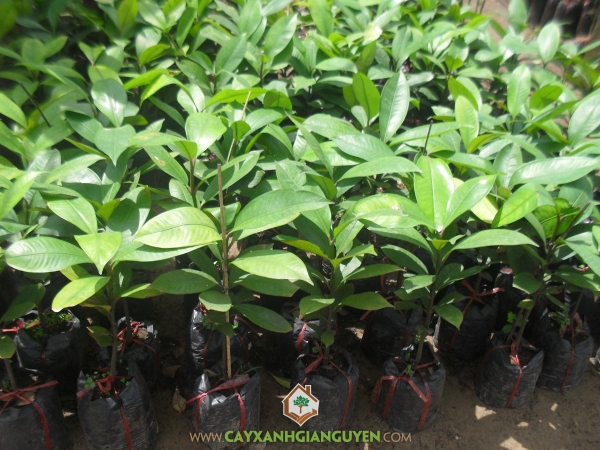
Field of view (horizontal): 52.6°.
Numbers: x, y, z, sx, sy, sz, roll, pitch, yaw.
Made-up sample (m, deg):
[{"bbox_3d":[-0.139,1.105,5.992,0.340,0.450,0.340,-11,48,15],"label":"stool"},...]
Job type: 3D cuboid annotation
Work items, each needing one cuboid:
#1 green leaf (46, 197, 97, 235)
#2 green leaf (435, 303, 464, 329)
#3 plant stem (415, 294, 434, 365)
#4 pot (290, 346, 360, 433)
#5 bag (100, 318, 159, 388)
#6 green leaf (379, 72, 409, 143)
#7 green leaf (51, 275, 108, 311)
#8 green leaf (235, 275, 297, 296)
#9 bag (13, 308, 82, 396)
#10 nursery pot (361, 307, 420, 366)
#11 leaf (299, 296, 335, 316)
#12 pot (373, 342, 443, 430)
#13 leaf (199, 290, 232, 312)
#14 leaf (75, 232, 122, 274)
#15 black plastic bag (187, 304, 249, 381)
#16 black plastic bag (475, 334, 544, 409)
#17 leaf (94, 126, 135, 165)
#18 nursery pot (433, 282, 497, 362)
[{"bbox_3d":[-0.443,-0.020,1.180,0.075,0.035,0.125,-23,48,-28],"label":"green leaf"},{"bbox_3d":[0.291,0.181,1.190,0.075,0.018,0.038,38,44,20],"label":"green leaf"},{"bbox_3d":[0.280,0.236,1.366,0.013,0.183,0.013,6,25,-3],"label":"plant stem"},{"bbox_3d":[0.048,0.340,1.274,0.138,0.114,0.138,0,26,0],"label":"pot"},{"bbox_3d":[-0.387,0.292,1.389,0.132,0.125,0.132,2,26,-1],"label":"bag"},{"bbox_3d":[0.239,-0.300,1.550,0.075,0.180,0.025,7,-12,8],"label":"green leaf"},{"bbox_3d":[-0.474,0.148,1.310,0.135,0.025,0.060,-28,45,-22],"label":"green leaf"},{"bbox_3d":[-0.065,0.120,1.220,0.135,0.030,0.060,13,33,3],"label":"green leaf"},{"bbox_3d":[-0.669,0.338,1.620,0.165,0.150,0.165,0,28,0],"label":"bag"},{"bbox_3d":[0.242,0.278,1.607,0.155,0.160,0.155,4,25,-2],"label":"nursery pot"},{"bbox_3d":[0.032,0.160,1.190,0.079,0.020,0.042,-22,49,-26],"label":"leaf"},{"bbox_3d":[0.268,0.404,1.500,0.160,0.150,0.155,0,28,0],"label":"pot"},{"bbox_3d":[-0.159,0.143,1.138,0.067,0.018,0.043,22,38,-26],"label":"leaf"},{"bbox_3d":[-0.346,0.049,1.040,0.085,0.030,0.100,-13,44,-12],"label":"leaf"},{"bbox_3d":[-0.188,0.272,1.413,0.135,0.130,0.135,2,26,-1],"label":"black plastic bag"},{"bbox_3d":[0.462,0.322,1.343,0.138,0.115,0.138,2,26,-1],"label":"black plastic bag"},{"bbox_3d":[-0.407,-0.176,1.330,0.085,0.035,0.115,4,51,-2],"label":"leaf"},{"bbox_3d":[0.403,0.231,1.479,0.135,0.140,0.135,2,26,-1],"label":"nursery pot"}]

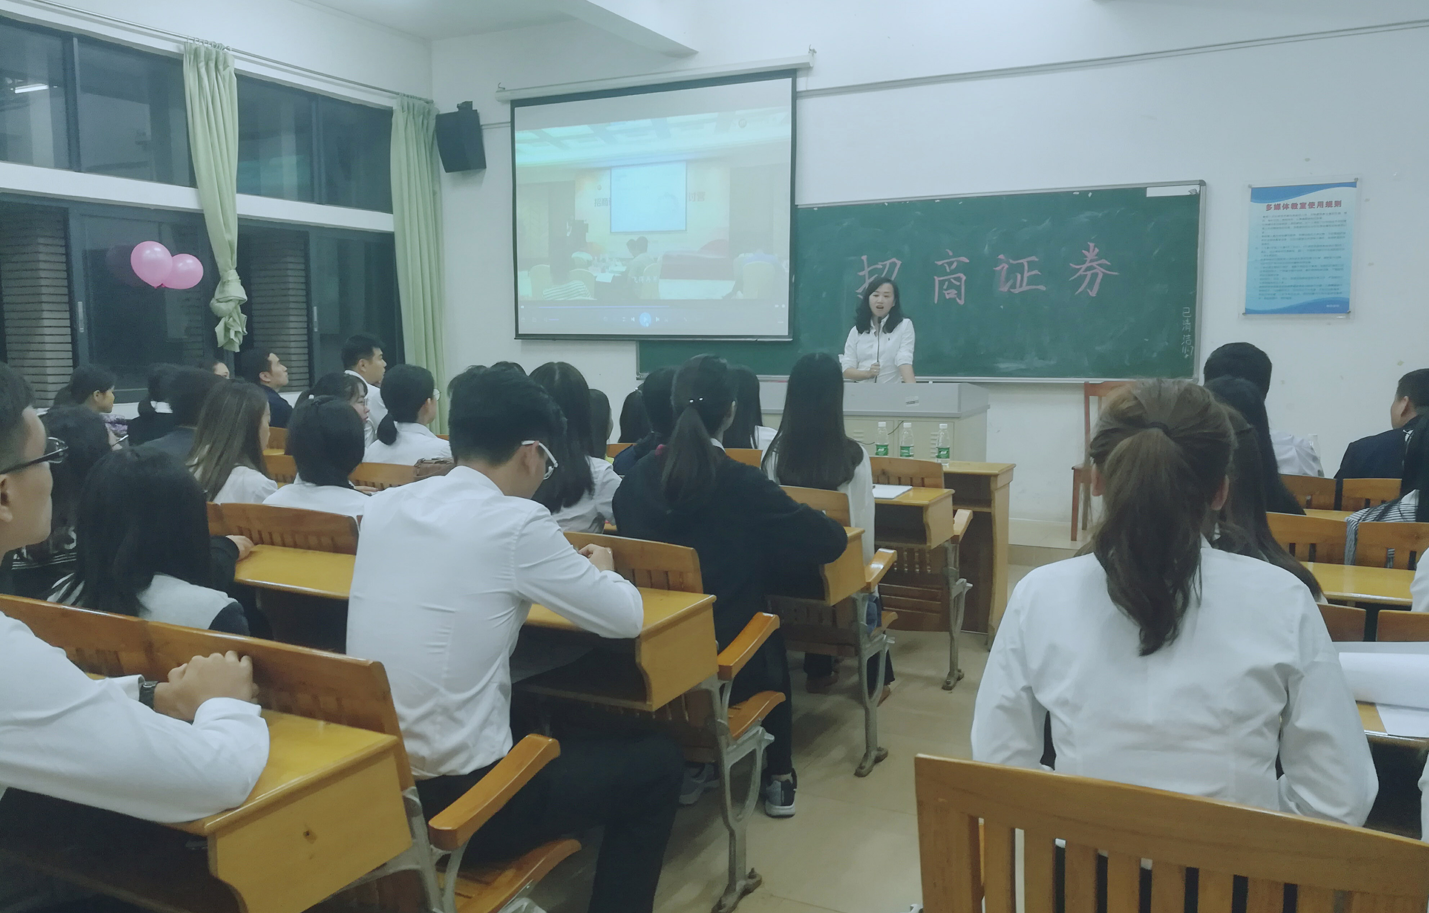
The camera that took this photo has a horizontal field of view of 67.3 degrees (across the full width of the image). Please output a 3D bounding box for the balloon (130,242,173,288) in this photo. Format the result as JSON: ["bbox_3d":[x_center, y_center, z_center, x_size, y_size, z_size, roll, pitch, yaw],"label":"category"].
[{"bbox_3d":[-3.607,-1.226,6.873,0.265,0.295,0.265,3,8,28],"label":"balloon"}]

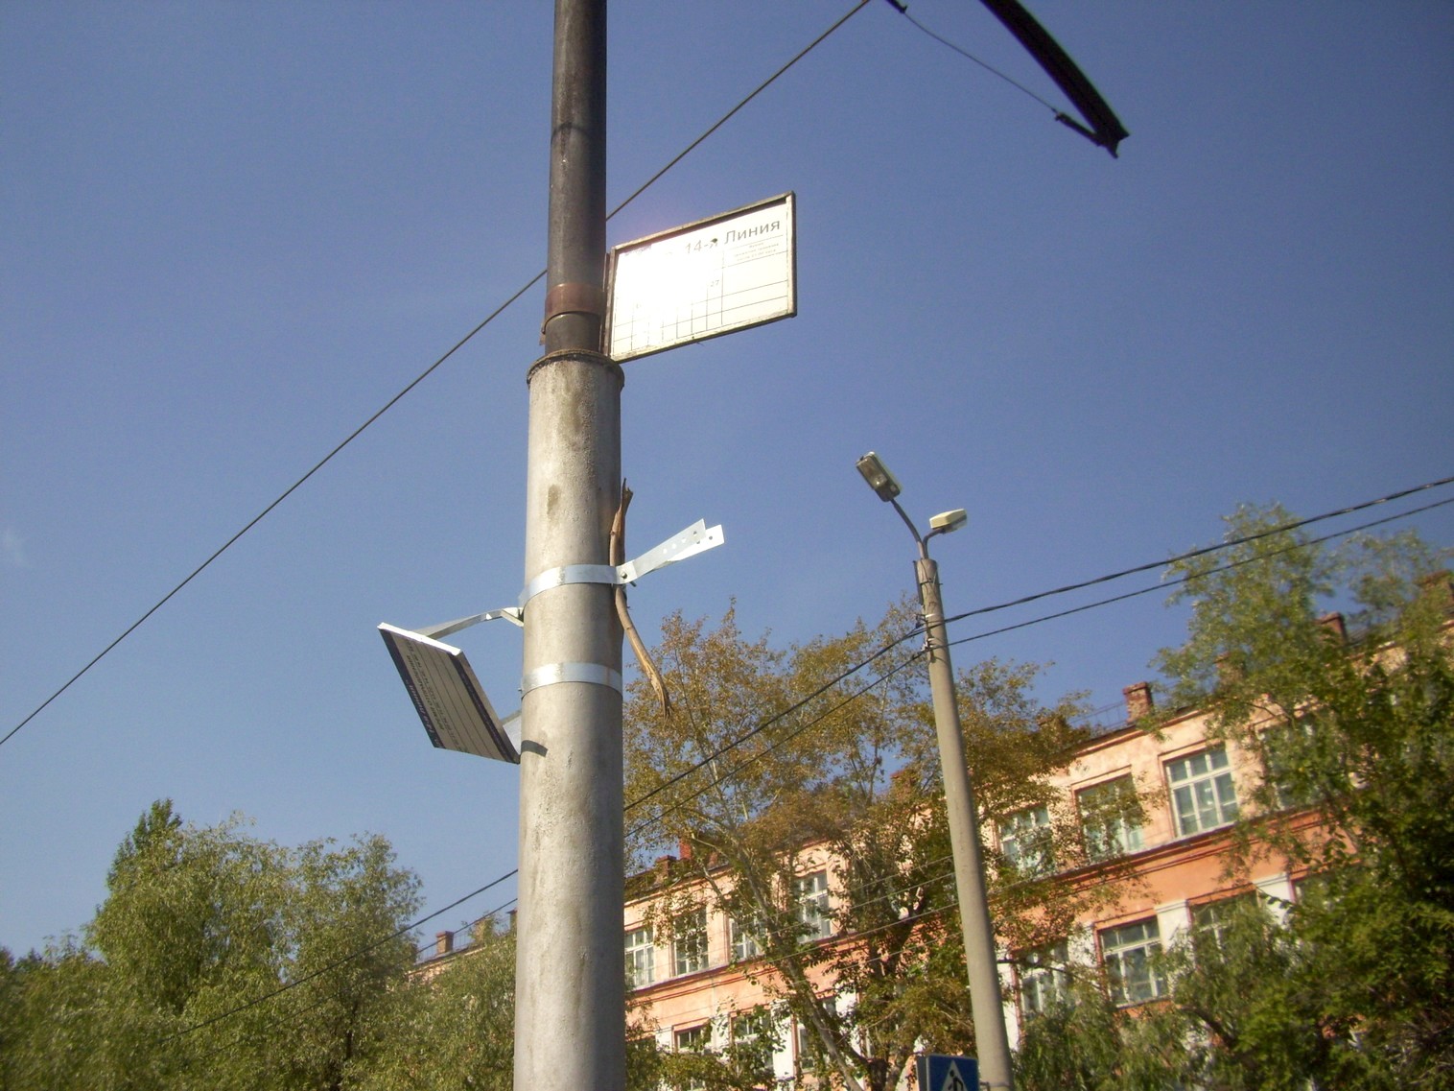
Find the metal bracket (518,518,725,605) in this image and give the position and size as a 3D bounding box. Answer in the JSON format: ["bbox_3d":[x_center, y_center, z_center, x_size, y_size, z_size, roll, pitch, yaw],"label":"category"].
[{"bbox_3d":[-0.285,0.083,3.897,0.675,0.085,0.285,-23,-35,34],"label":"metal bracket"}]

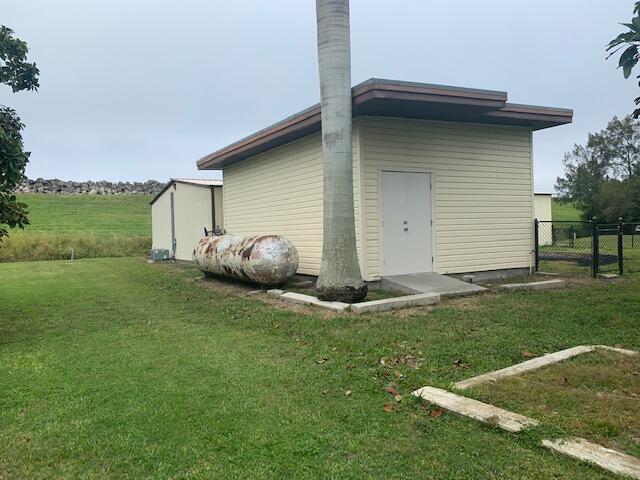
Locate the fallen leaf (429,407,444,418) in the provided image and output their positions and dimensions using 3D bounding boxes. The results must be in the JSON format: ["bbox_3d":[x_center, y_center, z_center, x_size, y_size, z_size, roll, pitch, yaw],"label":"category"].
[{"bbox_3d":[0.790,1.171,3.265,0.103,0.035,0.120,-1,1,13],"label":"fallen leaf"}]

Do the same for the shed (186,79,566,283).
[{"bbox_3d":[1.012,-1.060,13.651,6.180,3.900,10.370,-2,1,-29],"label":"shed"}]

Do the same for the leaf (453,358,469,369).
[{"bbox_3d":[1.284,1.128,4.395,0.138,0.050,0.120,-1,1,16],"label":"leaf"}]

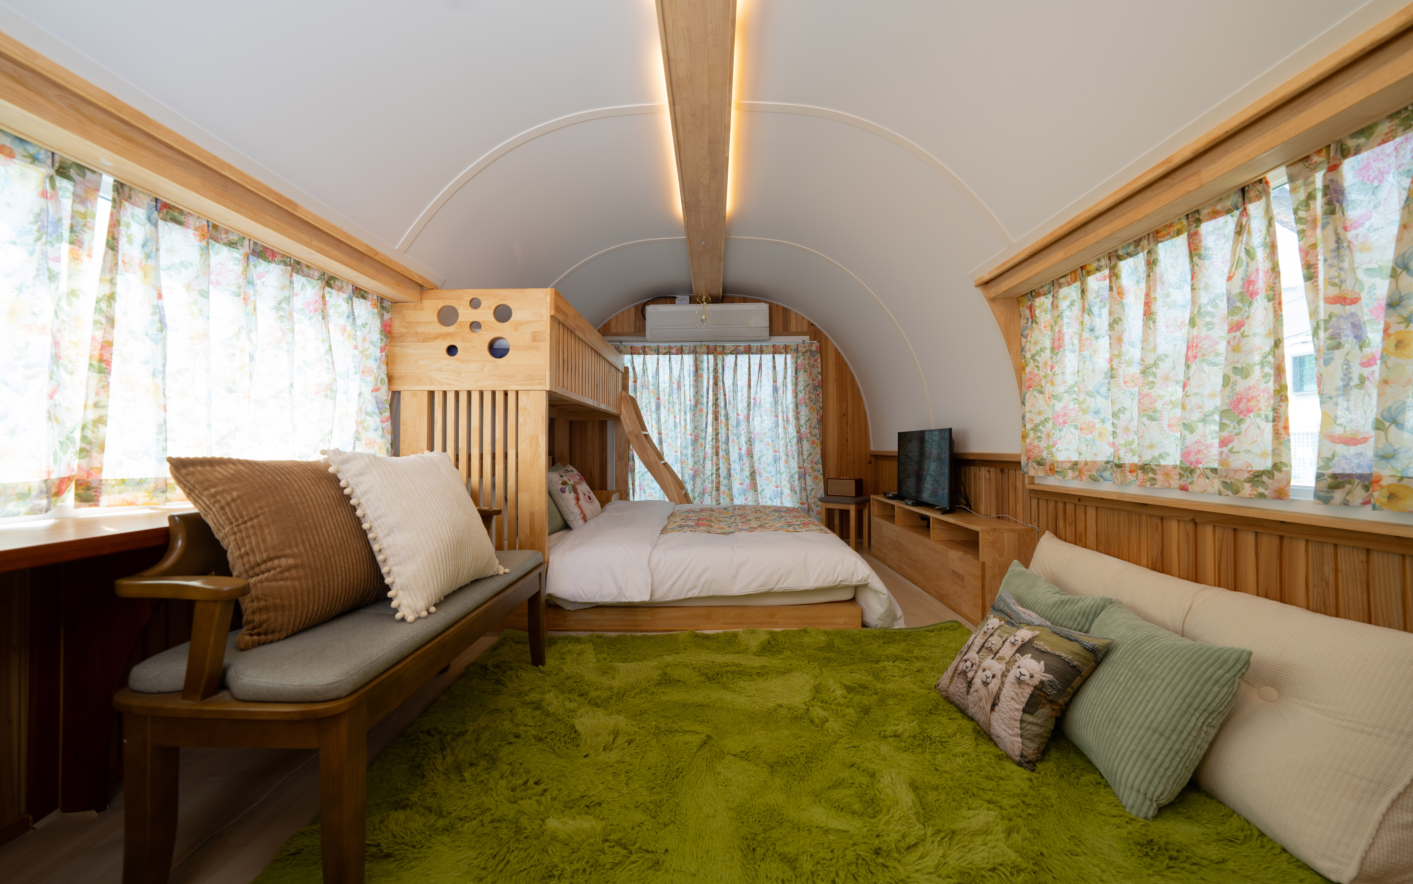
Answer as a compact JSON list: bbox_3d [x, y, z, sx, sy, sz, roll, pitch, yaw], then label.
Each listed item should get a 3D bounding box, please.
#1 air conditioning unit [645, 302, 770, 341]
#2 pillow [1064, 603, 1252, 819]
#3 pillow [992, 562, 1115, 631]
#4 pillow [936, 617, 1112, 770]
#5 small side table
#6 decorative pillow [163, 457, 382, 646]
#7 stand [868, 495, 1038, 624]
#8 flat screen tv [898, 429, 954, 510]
[{"bbox_3d":[0.017,-1.070,4.317,1.090,0.310,0.230,0,0,1],"label":"air conditioning unit"},{"bbox_3d":[1.182,0.701,1.324,0.160,0.460,0.460,31,0,8],"label":"pillow"},{"bbox_3d":[1.122,0.679,1.634,0.160,0.460,0.460,26,0,-1],"label":"pillow"},{"bbox_3d":[0.984,0.715,1.504,0.140,0.430,0.440,35,-3,-3],"label":"pillow"},{"bbox_3d":[1.238,0.705,4.188,0.330,0.452,0.320,-1,0,38],"label":"small side table"},{"bbox_3d":[-1.087,0.244,1.303,0.170,0.480,0.500,-27,-4,7],"label":"decorative pillow"},{"bbox_3d":[1.517,0.684,3.151,0.280,0.478,1.655,0,0,1],"label":"stand"},{"bbox_3d":[1.534,0.183,3.344,0.140,0.525,0.870,0,0,1],"label":"flat screen tv"}]

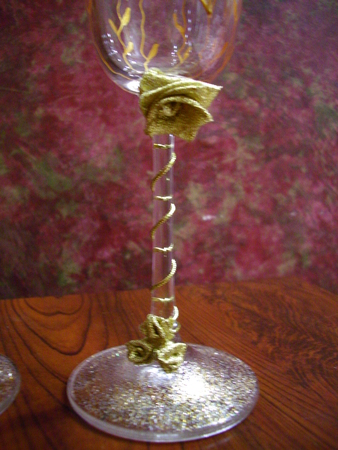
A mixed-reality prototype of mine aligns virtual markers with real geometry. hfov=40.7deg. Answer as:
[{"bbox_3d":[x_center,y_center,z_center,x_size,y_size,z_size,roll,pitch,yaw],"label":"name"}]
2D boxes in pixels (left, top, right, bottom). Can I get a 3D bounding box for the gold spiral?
[{"bbox_3d":[-0.002,-0.001,0.176,0.010,0.062,0.010,0,7,0],"label":"gold spiral"}]

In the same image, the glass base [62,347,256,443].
[{"bbox_3d":[-0.002,0.059,0.184,0.076,0.013,0.076,0,7,0],"label":"glass base"}]

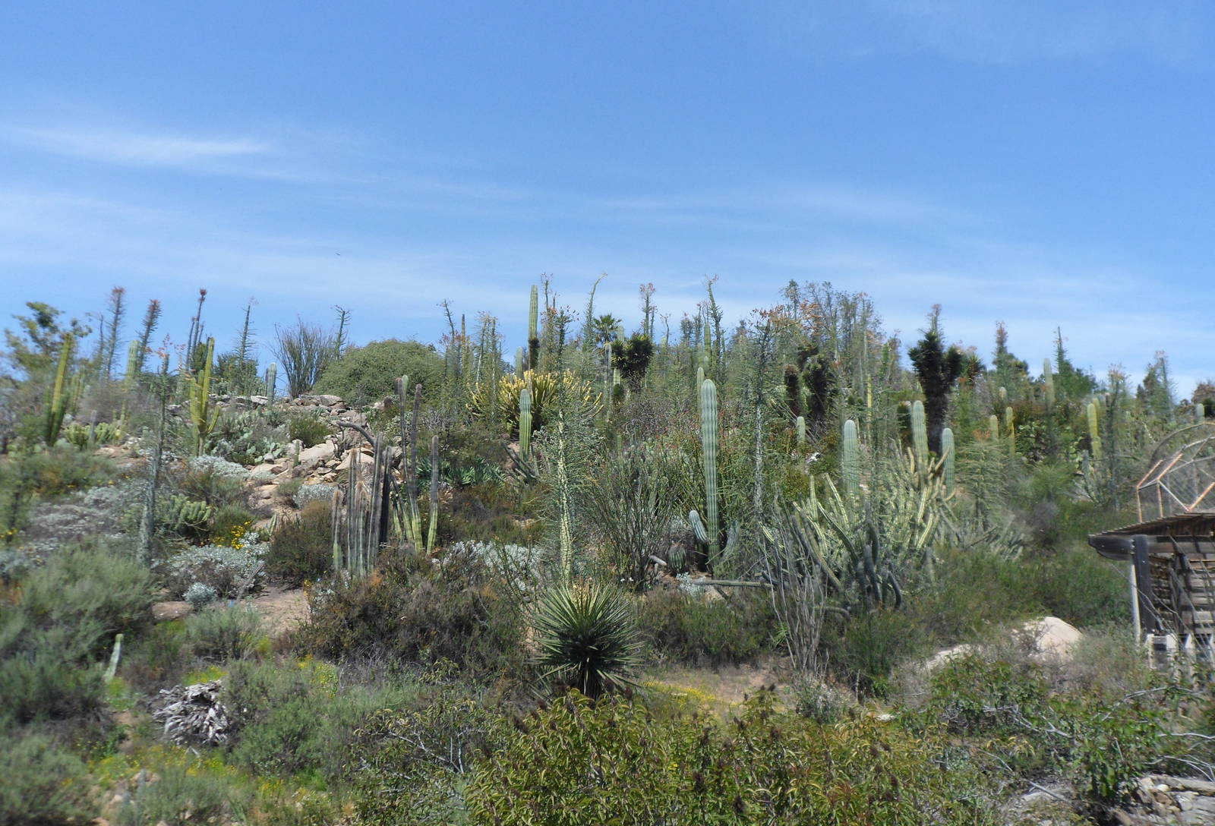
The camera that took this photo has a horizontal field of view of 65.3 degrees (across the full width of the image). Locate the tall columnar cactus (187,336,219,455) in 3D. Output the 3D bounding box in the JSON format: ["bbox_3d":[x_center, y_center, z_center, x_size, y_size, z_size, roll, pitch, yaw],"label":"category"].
[{"bbox_3d":[-10.874,-0.461,25.500,0.604,3.150,0.513,4,-11,-23],"label":"tall columnar cactus"}]

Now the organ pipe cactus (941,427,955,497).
[{"bbox_3d":[8.448,1.234,23.500,0.226,1.772,0.226,-4,-11,20],"label":"organ pipe cactus"}]

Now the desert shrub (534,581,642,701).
[{"bbox_3d":[-0.248,3.049,12.686,1.449,1.492,1.450,0,-9,-1],"label":"desert shrub"}]

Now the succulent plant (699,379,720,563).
[{"bbox_3d":[2.154,1.267,19.915,0.360,4.014,0.360,-1,-9,6],"label":"succulent plant"}]

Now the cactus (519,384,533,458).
[{"bbox_3d":[-2.686,0.321,31.178,0.440,2.459,0.420,1,-9,-5],"label":"cactus"}]

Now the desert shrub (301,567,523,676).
[{"bbox_3d":[-2.970,3.165,14.393,3.388,1.575,2.200,2,-9,-11],"label":"desert shrub"}]

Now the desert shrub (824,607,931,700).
[{"bbox_3d":[3.523,3.131,12.400,1.363,1.159,1.227,-3,-11,15],"label":"desert shrub"}]

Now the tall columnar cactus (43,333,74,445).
[{"bbox_3d":[-15.059,-0.654,26.000,0.453,3.020,0.430,6,-12,-30],"label":"tall columnar cactus"}]

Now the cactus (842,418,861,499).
[{"bbox_3d":[5.778,1.104,22.500,0.351,1.929,0.351,-3,-11,14],"label":"cactus"}]

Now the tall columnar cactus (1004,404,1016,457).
[{"bbox_3d":[14.958,0.650,35.223,0.420,1.844,0.400,-4,-9,23],"label":"tall columnar cactus"}]

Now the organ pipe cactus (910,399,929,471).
[{"bbox_3d":[8.071,0.638,24.500,0.334,1.959,0.334,-3,-11,18],"label":"organ pipe cactus"}]

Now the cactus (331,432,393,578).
[{"bbox_3d":[-4.133,1.557,16.000,0.851,2.500,0.724,3,-11,-14],"label":"cactus"}]

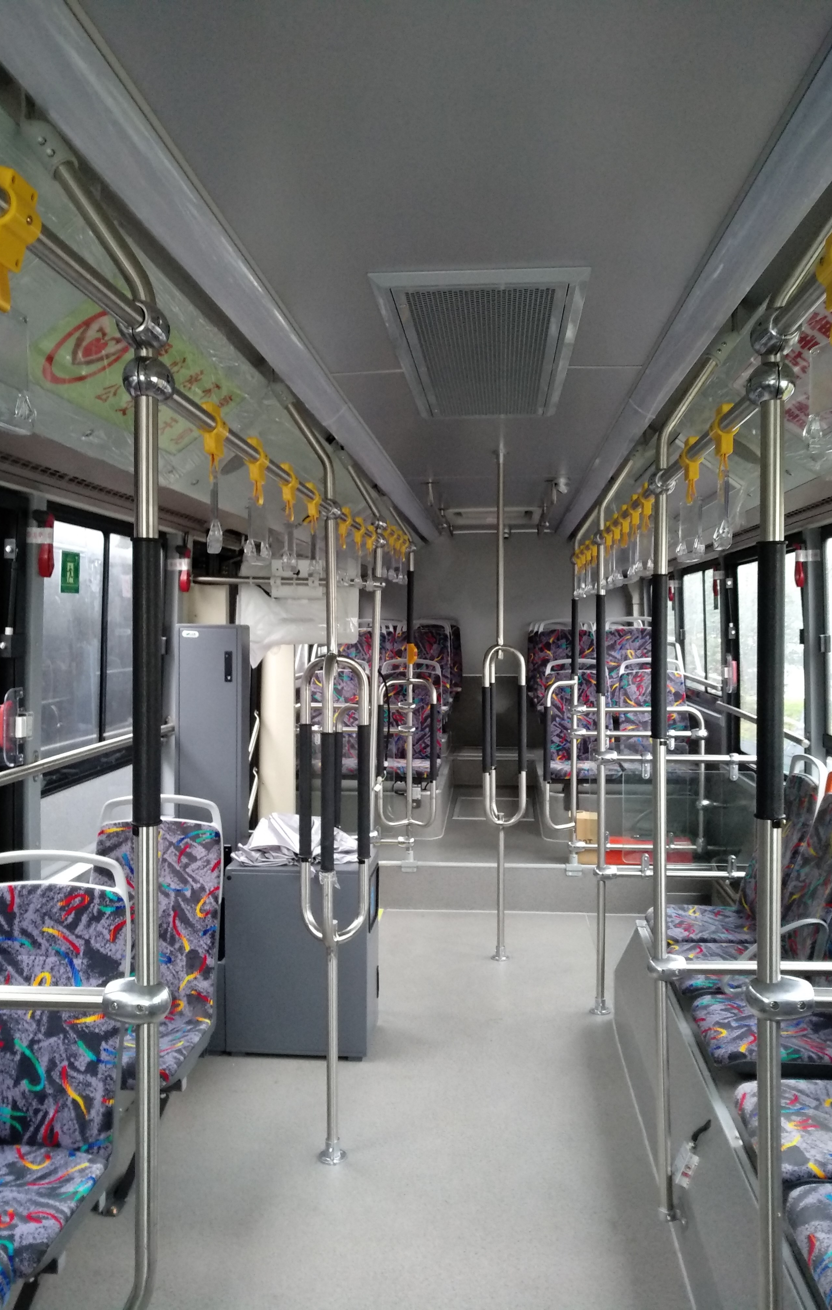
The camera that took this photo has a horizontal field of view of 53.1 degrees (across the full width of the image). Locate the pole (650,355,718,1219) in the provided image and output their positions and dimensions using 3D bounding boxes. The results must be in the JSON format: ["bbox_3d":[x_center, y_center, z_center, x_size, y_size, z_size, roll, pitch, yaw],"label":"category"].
[{"bbox_3d":[0.724,0.355,2.248,0.176,2.326,0.075,0,2,6],"label":"pole"}]

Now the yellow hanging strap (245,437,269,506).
[{"bbox_3d":[-0.328,-0.378,1.715,0.043,0.134,0.043,0,2,6],"label":"yellow hanging strap"}]

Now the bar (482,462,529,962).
[{"bbox_3d":[0.423,0.243,3.957,0.219,2.420,0.215,0,2,6],"label":"bar"}]

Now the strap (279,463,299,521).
[{"bbox_3d":[-0.303,-0.389,1.990,0.043,0.134,0.043,0,2,6],"label":"strap"}]

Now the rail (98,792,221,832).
[{"bbox_3d":[-0.799,0.492,2.600,0.380,0.120,0.050,0,-9,6],"label":"rail"}]

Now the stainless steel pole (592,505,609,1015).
[{"bbox_3d":[0.760,0.432,3.426,0.076,2.091,0.075,0,2,6],"label":"stainless steel pole"}]

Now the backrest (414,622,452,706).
[{"bbox_3d":[0.063,0.074,5.792,0.410,0.620,0.100,0,-9,6],"label":"backrest"}]

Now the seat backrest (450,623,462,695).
[{"bbox_3d":[0.201,0.003,7.292,0.410,0.620,0.100,0,-9,6],"label":"seat backrest"}]

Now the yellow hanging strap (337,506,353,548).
[{"bbox_3d":[-0.231,-0.416,2.720,0.043,0.134,0.043,0,2,6],"label":"yellow hanging strap"}]

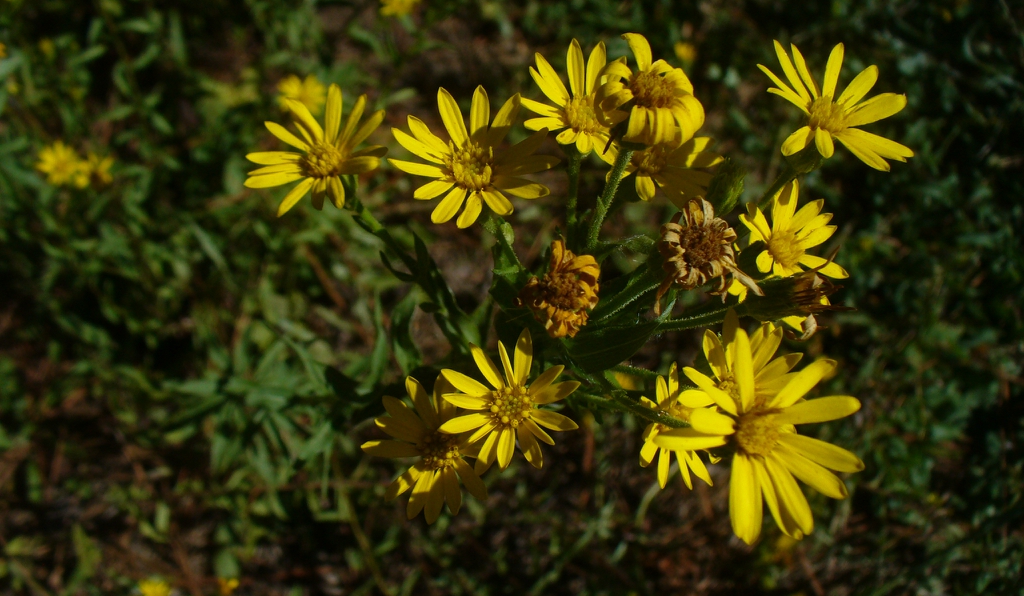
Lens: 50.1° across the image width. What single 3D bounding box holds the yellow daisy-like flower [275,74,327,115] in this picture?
[{"bbox_3d":[-0.127,-0.123,0.660,0.030,0.012,0.028,0,69,-3],"label":"yellow daisy-like flower"}]

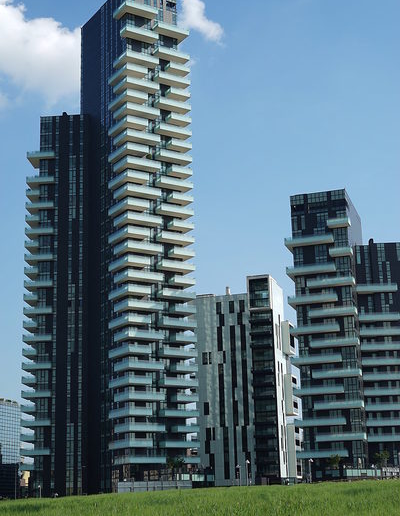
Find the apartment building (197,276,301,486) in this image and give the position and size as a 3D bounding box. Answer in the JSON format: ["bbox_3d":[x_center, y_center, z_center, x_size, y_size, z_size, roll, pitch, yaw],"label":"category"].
[{"bbox_3d":[13.821,36.043,253.940,22.500,56.618,29.000,-5,-15,12],"label":"apartment building"}]

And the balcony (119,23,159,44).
[{"bbox_3d":[-16.161,-59.748,244.820,9.800,1.720,3.400,8,-17,-32],"label":"balcony"}]

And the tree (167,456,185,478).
[{"bbox_3d":[-5.430,46.730,203.000,4.300,5.600,4.300,-2,-15,0],"label":"tree"}]

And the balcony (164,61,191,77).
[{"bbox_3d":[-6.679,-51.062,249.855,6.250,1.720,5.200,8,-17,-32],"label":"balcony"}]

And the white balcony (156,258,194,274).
[{"bbox_3d":[-5.850,2.220,221.190,9.100,1.570,3.400,8,-18,-32],"label":"white balcony"}]

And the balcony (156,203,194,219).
[{"bbox_3d":[-6.230,-11.300,224.790,9.100,1.570,3.400,8,-18,-32],"label":"balcony"}]

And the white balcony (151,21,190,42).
[{"bbox_3d":[-8.260,-58.340,238.440,9.100,1.570,5.950,8,-18,-32],"label":"white balcony"}]

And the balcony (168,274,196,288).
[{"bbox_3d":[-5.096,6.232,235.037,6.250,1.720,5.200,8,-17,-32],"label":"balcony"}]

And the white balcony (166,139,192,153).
[{"bbox_3d":[-5.290,-28.010,230.170,5.740,1.570,3.400,8,-18,-32],"label":"white balcony"}]

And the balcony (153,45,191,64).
[{"bbox_3d":[-7.380,-51.870,235.600,9.100,1.570,3.400,8,-18,-32],"label":"balcony"}]

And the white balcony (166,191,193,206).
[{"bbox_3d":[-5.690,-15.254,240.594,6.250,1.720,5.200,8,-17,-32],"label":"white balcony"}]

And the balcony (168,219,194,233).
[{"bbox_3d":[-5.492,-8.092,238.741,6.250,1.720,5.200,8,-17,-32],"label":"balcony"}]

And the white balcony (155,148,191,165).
[{"bbox_3d":[-6.610,-24.820,228.390,9.100,1.570,3.400,8,-18,-32],"label":"white balcony"}]

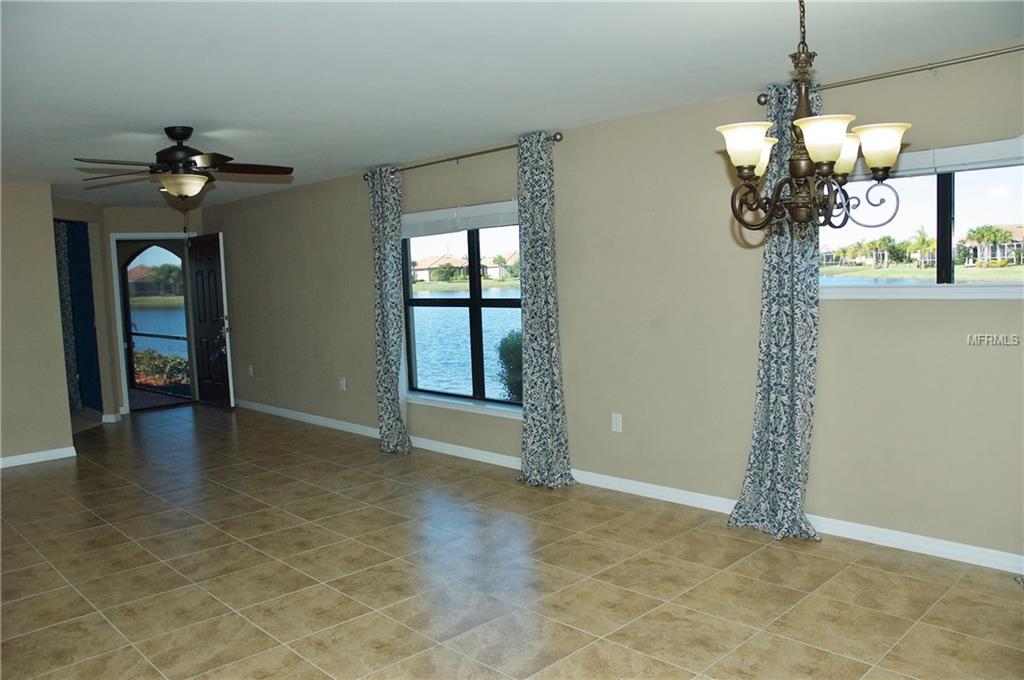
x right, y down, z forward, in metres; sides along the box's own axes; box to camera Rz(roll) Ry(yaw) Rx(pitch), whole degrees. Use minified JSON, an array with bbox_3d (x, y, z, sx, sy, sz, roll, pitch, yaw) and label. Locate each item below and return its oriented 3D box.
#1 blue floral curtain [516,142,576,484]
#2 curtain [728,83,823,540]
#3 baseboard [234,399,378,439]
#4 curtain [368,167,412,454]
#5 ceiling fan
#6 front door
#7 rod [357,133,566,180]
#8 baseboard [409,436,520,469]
[{"bbox_3d":[0.190,-0.206,5.292,0.218,2.430,0.419,-6,6,-44],"label":"blue floral curtain"},{"bbox_3d":[1.383,-0.135,4.059,0.209,2.402,0.537,-6,6,-44],"label":"curtain"},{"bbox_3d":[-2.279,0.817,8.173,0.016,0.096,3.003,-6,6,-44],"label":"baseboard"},{"bbox_3d":[-1.079,-0.265,6.591,0.218,2.430,0.441,-6,6,-44],"label":"curtain"},{"bbox_3d":[-1.985,-1.064,4.599,1.319,0.423,1.319,-6,6,-44],"label":"ceiling fan"},{"bbox_3d":[-3.703,-0.233,9.472,0.045,2.084,0.933,-6,6,-44],"label":"front door"},{"bbox_3d":[-0.469,-1.379,5.915,0.109,0.059,2.334,-6,6,-44],"label":"rod"},{"bbox_3d":[-0.402,0.909,6.235,0.016,0.096,1.411,-6,6,-44],"label":"baseboard"}]

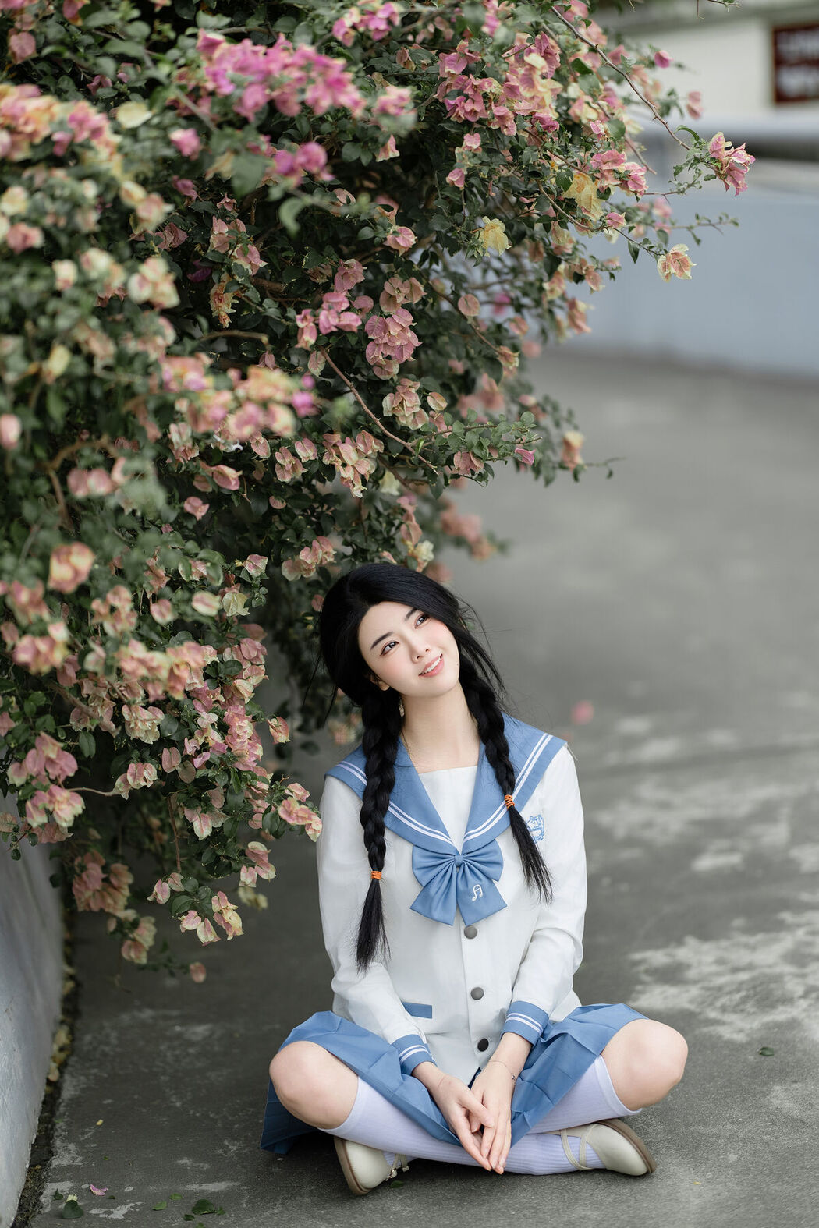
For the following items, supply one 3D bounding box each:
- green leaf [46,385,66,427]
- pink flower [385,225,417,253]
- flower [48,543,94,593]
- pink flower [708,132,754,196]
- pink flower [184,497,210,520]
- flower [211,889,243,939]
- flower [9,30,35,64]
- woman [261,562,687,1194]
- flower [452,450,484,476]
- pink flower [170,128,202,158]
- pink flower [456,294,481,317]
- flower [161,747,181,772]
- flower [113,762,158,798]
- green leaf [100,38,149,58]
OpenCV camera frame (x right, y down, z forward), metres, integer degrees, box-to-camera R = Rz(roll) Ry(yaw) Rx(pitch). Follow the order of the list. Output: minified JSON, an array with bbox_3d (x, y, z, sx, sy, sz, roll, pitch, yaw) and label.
[{"bbox_3d":[-0.408,-0.240,3.350,0.019,0.043,0.017,-3,9,-20],"label":"green leaf"},{"bbox_3d":[-0.013,-0.543,4.200,0.040,0.040,0.037,-4,9,-25],"label":"pink flower"},{"bbox_3d":[-0.397,-0.054,3.400,0.048,0.057,0.046,-1,8,-10],"label":"flower"},{"bbox_3d":[0.466,-0.652,4.200,0.054,0.092,0.067,-7,10,-40],"label":"pink flower"},{"bbox_3d":[-0.301,-0.149,4.100,0.038,0.034,0.035,-2,10,-10],"label":"pink flower"},{"bbox_3d":[-0.261,0.429,4.150,0.038,0.071,0.048,-2,8,-15],"label":"flower"},{"bbox_3d":[-0.501,-0.733,3.750,0.031,0.043,0.032,-1,8,-10],"label":"flower"},{"bbox_3d":[0.095,0.353,4.310,0.620,0.850,0.600,-1,10,-8],"label":"woman"},{"bbox_3d":[0.084,-0.219,4.200,0.043,0.039,0.036,-1,8,-10],"label":"flower"},{"bbox_3d":[-0.267,-0.562,3.460,0.037,0.036,0.035,-2,10,-10],"label":"pink flower"},{"bbox_3d":[0.089,-0.462,4.330,0.034,0.036,0.025,-2,10,-10],"label":"pink flower"},{"bbox_3d":[-0.345,0.212,4.200,0.029,0.036,0.030,-2,10,-10],"label":"flower"},{"bbox_3d":[-0.394,0.239,4.170,0.065,0.052,0.045,-2,10,-10],"label":"flower"},{"bbox_3d":[-0.362,-0.719,3.680,0.063,0.026,0.035,0,10,0],"label":"green leaf"}]

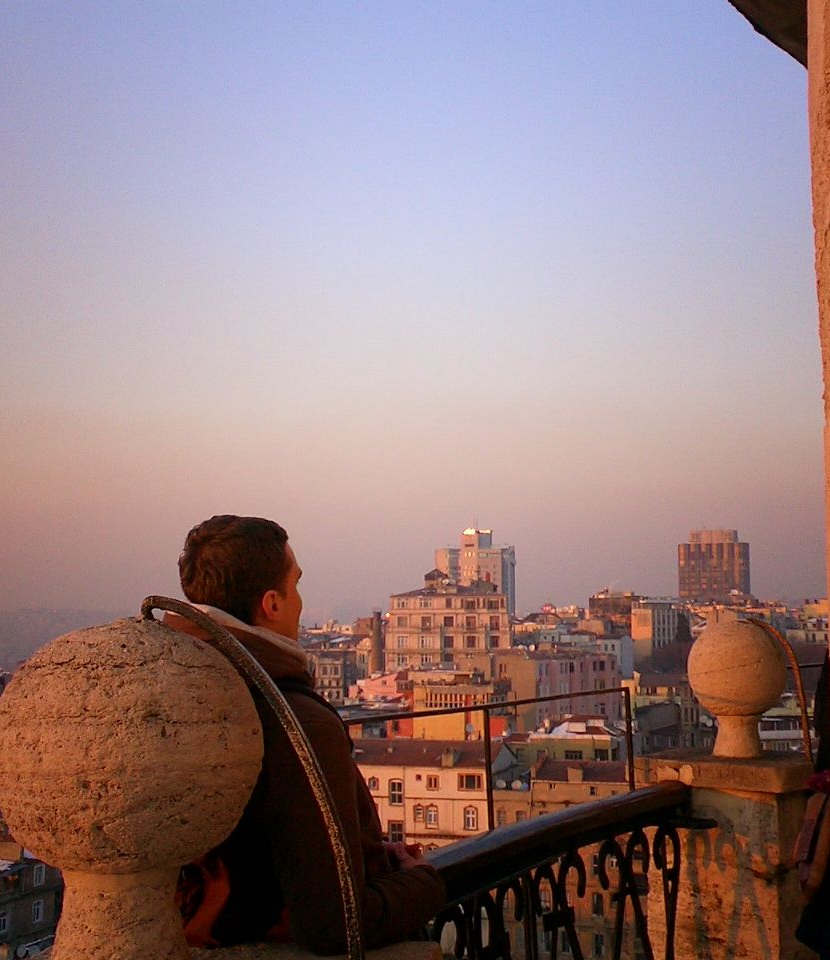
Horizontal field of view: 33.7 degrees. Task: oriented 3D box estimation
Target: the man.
[{"bbox_3d":[-0.212,0.909,2.392,0.500,1.700,0.540,5,-7,-44],"label":"man"}]

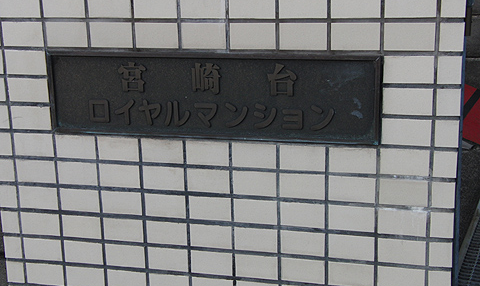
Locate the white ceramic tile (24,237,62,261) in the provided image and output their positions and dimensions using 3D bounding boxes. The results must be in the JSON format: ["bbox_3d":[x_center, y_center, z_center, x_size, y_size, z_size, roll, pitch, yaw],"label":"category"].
[{"bbox_3d":[-0.512,0.274,2.064,0.108,0.061,0.010,3,15,15],"label":"white ceramic tile"}]

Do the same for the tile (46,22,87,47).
[{"bbox_3d":[-0.414,-0.262,1.894,0.108,0.061,0.010,3,15,15],"label":"tile"}]

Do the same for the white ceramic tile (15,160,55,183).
[{"bbox_3d":[-0.517,0.071,2.011,0.108,0.061,0.010,3,15,15],"label":"white ceramic tile"}]

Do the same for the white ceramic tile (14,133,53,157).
[{"bbox_3d":[-0.539,0.005,2.068,0.108,0.060,0.010,2,15,14],"label":"white ceramic tile"}]

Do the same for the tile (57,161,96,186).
[{"bbox_3d":[-0.407,0.076,1.989,0.108,0.061,0.010,2,15,15],"label":"tile"}]

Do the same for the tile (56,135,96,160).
[{"bbox_3d":[-0.407,0.010,1.971,0.108,0.061,0.010,2,15,15],"label":"tile"}]

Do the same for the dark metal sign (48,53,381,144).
[{"bbox_3d":[-0.077,-0.110,1.865,0.800,0.200,0.025,2,15,14],"label":"dark metal sign"}]

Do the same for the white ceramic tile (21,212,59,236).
[{"bbox_3d":[-0.522,0.211,2.077,0.108,0.060,0.010,3,15,15],"label":"white ceramic tile"}]

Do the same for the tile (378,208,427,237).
[{"bbox_3d":[0.373,0.180,1.812,0.108,0.060,0.010,3,15,15],"label":"tile"}]

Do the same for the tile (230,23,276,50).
[{"bbox_3d":[0.030,-0.243,1.790,0.108,0.060,0.010,3,15,15],"label":"tile"}]

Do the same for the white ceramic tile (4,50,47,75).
[{"bbox_3d":[-0.525,-0.199,1.948,0.108,0.061,0.010,2,15,15],"label":"white ceramic tile"}]

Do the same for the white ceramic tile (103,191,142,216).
[{"bbox_3d":[-0.294,0.149,1.971,0.108,0.061,0.010,3,15,15],"label":"white ceramic tile"}]

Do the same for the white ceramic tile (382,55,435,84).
[{"bbox_3d":[0.365,-0.162,1.729,0.108,0.060,0.010,2,15,15],"label":"white ceramic tile"}]

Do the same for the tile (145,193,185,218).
[{"bbox_3d":[-0.186,0.155,1.958,0.108,0.060,0.010,3,15,15],"label":"tile"}]

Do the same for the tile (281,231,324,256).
[{"bbox_3d":[0.157,0.245,1.946,0.108,0.060,0.010,2,15,14],"label":"tile"}]

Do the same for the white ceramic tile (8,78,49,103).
[{"bbox_3d":[-0.527,-0.132,1.973,0.108,0.060,0.010,3,15,15],"label":"white ceramic tile"}]

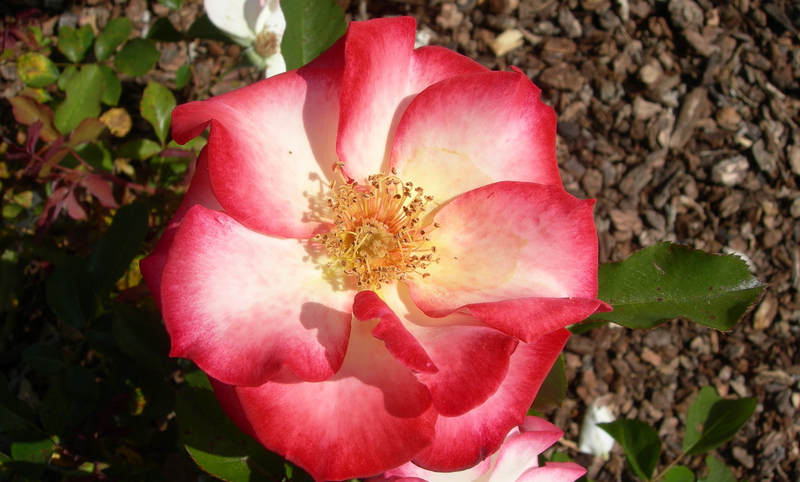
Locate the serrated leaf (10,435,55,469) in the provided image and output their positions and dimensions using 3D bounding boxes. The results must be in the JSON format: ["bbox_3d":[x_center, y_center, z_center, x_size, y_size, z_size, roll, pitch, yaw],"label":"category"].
[{"bbox_3d":[-0.251,0.144,0.600,0.029,0.006,0.022,-10,70,-4],"label":"serrated leaf"}]

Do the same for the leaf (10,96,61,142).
[{"bbox_3d":[-0.225,-0.075,0.541,0.046,0.005,0.019,38,74,13],"label":"leaf"}]

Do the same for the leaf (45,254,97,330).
[{"bbox_3d":[-0.199,0.031,0.530,0.028,0.009,0.049,-22,71,-8],"label":"leaf"}]

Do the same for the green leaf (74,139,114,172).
[{"bbox_3d":[-0.223,-0.062,0.640,0.032,0.007,0.025,42,75,14],"label":"green leaf"}]

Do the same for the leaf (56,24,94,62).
[{"bbox_3d":[-0.236,-0.145,0.640,0.027,0.008,0.032,-9,70,-3],"label":"leaf"}]

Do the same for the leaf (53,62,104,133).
[{"bbox_3d":[-0.198,-0.087,0.541,0.027,0.005,0.052,20,66,3],"label":"leaf"}]

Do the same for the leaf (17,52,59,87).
[{"bbox_3d":[-0.239,-0.113,0.581,0.029,0.005,0.024,12,70,4],"label":"leaf"}]

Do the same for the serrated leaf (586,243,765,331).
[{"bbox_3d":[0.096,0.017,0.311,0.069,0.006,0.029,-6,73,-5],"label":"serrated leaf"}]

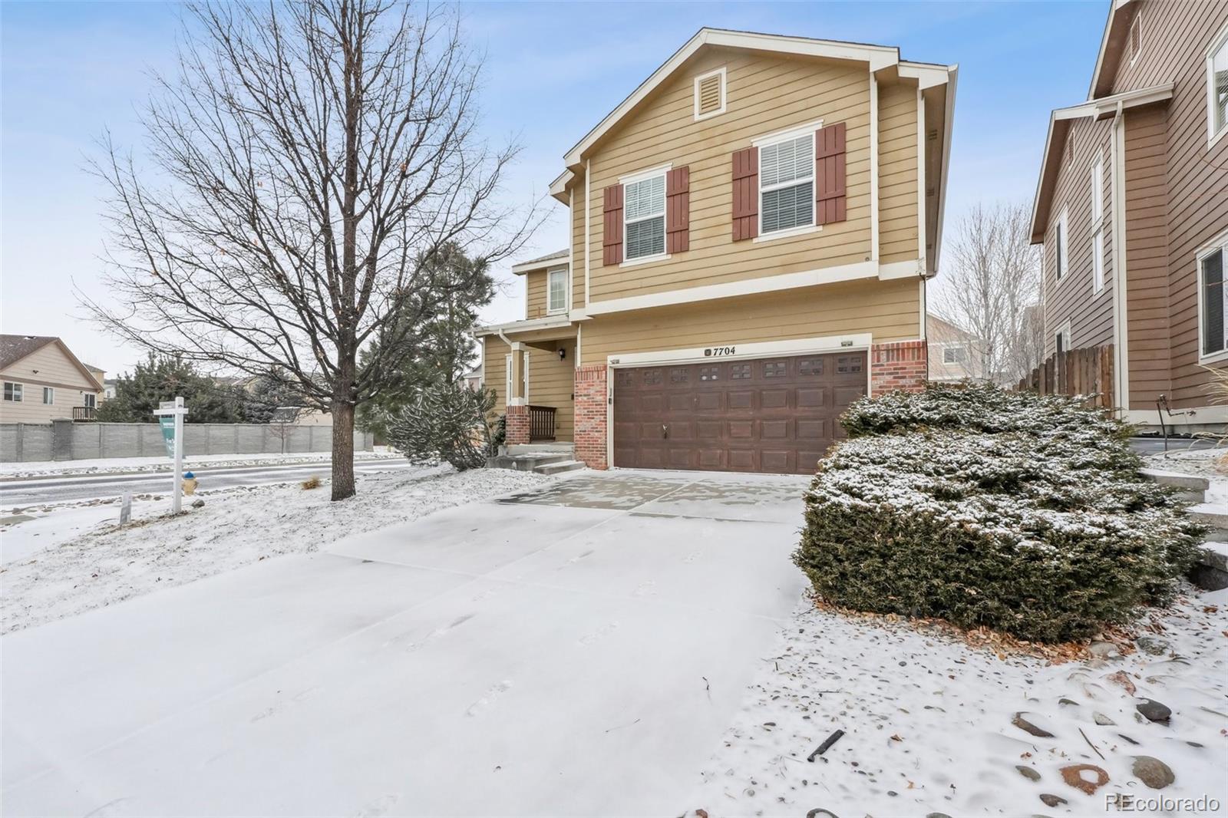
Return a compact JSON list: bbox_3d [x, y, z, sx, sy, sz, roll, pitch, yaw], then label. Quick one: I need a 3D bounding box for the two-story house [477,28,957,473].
[{"bbox_3d":[2.885,-2.590,15.138,11.500,7.850,11.950,-1,-1,31],"label":"two-story house"}]

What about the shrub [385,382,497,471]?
[{"bbox_3d":[-3.814,0.395,11.400,2.350,2.000,2.300,-1,-1,31],"label":"shrub"}]

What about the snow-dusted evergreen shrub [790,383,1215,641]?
[{"bbox_3d":[2.971,0.518,4.097,2.260,1.600,3.300,-1,-1,31],"label":"snow-dusted evergreen shrub"}]

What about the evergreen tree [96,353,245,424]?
[{"bbox_3d":[-28.662,-0.480,33.500,7.400,6.326,7.000,-1,-1,31],"label":"evergreen tree"}]

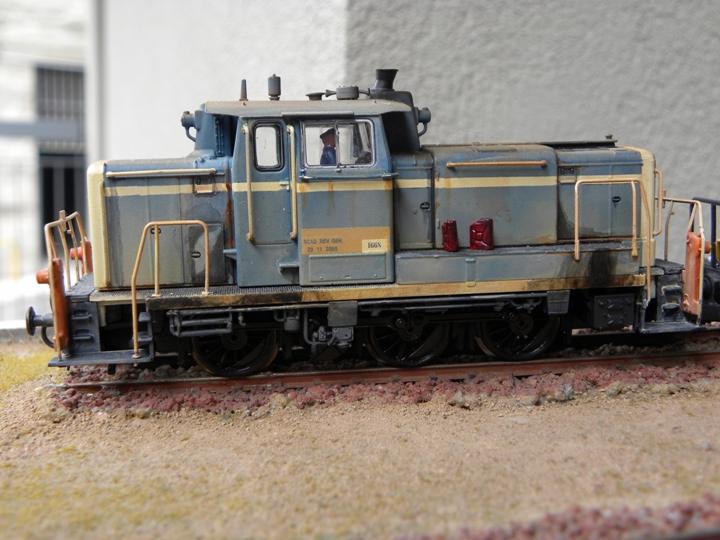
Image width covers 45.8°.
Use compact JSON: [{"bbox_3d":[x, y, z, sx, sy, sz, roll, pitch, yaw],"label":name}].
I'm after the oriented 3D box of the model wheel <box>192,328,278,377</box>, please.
[{"bbox_3d":[-0.022,0.011,0.146,0.015,0.015,0.003,-2,9,-8],"label":"model wheel"}]

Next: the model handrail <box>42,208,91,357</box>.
[{"bbox_3d":[-0.051,0.001,0.150,0.002,0.022,0.029,-2,9,-8],"label":"model handrail"}]

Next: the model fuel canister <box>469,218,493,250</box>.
[{"bbox_3d":[0.021,-0.006,0.149,0.004,0.005,0.002,2,9,18],"label":"model fuel canister"}]

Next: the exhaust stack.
[{"bbox_3d":[0.004,-0.034,0.152,0.005,0.004,0.004,-2,9,-8],"label":"exhaust stack"}]

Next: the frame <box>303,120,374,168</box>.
[{"bbox_3d":[-0.003,-0.021,0.141,0.012,0.008,0.001,-2,3,-8],"label":"frame"}]

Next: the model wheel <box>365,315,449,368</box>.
[{"bbox_3d":[0.008,0.010,0.150,0.015,0.015,0.003,-2,9,-8],"label":"model wheel"}]

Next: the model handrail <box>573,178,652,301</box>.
[{"bbox_3d":[0.043,-0.005,0.146,0.014,0.022,0.001,-2,9,-8],"label":"model handrail"}]

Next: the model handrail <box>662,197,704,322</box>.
[{"bbox_3d":[0.057,-0.003,0.164,0.002,0.022,0.029,-2,9,-8],"label":"model handrail"}]

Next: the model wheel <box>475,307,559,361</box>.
[{"bbox_3d":[0.029,0.009,0.153,0.015,0.015,0.003,-2,9,-8],"label":"model wheel"}]

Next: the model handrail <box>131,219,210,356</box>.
[{"bbox_3d":[-0.030,0.003,0.137,0.012,0.022,0.001,-2,9,-8],"label":"model handrail"}]

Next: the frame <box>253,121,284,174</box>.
[{"bbox_3d":[-0.015,-0.020,0.139,0.005,0.009,0.001,-2,3,-8],"label":"frame"}]

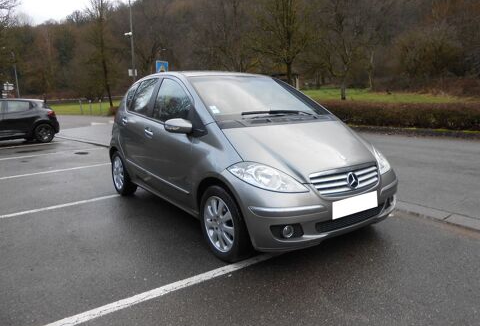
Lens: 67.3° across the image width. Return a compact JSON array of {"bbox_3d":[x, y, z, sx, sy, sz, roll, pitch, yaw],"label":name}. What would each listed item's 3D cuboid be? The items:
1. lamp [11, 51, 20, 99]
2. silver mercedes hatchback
[{"bbox_3d":[-26.819,-9.601,43.153,0.700,6.970,0.300,-1,10,0],"label":"lamp"},{"bbox_3d":[-0.183,-0.243,4.264,1.800,1.590,3.840,-8,13,-35],"label":"silver mercedes hatchback"}]

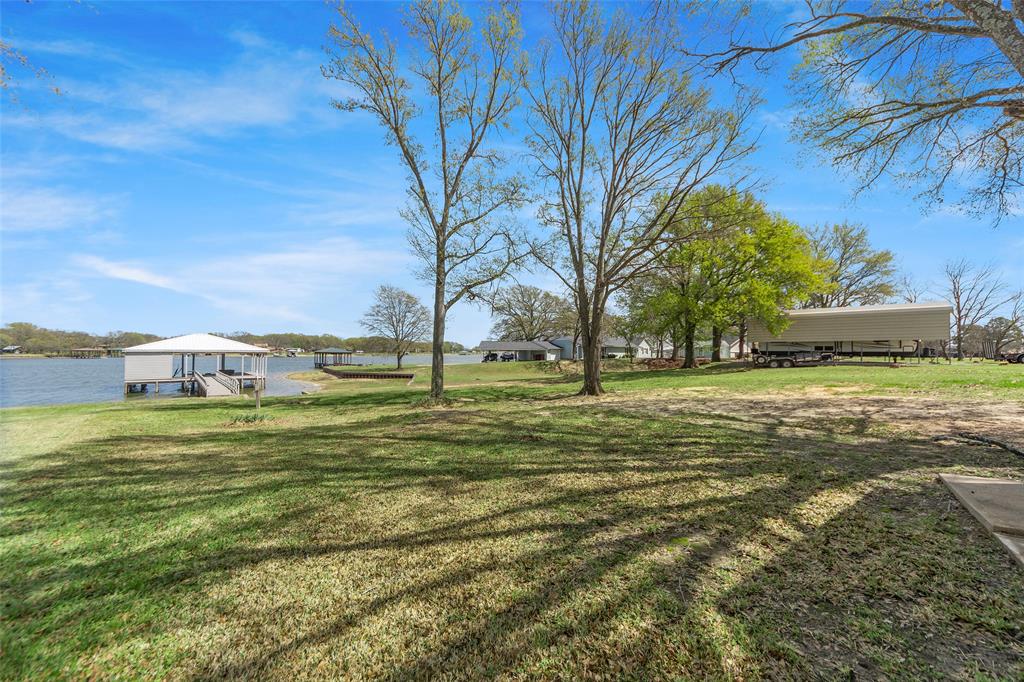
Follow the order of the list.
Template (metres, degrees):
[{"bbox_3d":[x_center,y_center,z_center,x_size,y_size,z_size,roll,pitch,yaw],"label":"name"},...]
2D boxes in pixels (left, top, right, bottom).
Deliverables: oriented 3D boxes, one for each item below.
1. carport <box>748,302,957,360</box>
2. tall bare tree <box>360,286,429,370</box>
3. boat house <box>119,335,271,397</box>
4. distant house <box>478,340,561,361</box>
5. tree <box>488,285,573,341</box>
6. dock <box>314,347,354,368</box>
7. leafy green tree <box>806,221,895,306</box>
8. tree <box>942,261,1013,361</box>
[{"bbox_3d":[28.171,-0.122,29.980,12.400,5.000,3.800,-1,-2,36],"label":"carport"},{"bbox_3d":[-19.629,-2.338,57.093,10.800,14.030,10.800,1,-2,-19],"label":"tall bare tree"},{"bbox_3d":[-36.794,2.355,41.366,11.980,6.410,9.600,1,-2,-34],"label":"boat house"},{"bbox_3d":[2.052,2.328,76.865,16.000,4.160,8.000,-1,-2,25],"label":"distant house"},{"bbox_3d":[4.663,-4.758,86.176,20.000,18.960,20.000,0,-2,3],"label":"tree"},{"bbox_3d":[-44.343,4.071,84.917,7.300,5.310,7.300,0,-2,-14],"label":"dock"},{"bbox_3d":[41.237,-6.045,42.195,10.000,16.960,10.000,-2,-2,44],"label":"leafy green tree"},{"bbox_3d":[47.494,-3.192,35.109,5.200,10.540,5.200,1,-2,-36],"label":"tree"}]

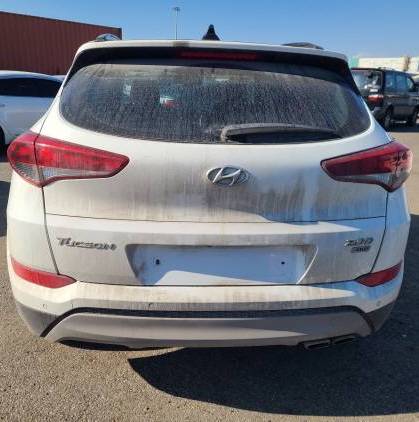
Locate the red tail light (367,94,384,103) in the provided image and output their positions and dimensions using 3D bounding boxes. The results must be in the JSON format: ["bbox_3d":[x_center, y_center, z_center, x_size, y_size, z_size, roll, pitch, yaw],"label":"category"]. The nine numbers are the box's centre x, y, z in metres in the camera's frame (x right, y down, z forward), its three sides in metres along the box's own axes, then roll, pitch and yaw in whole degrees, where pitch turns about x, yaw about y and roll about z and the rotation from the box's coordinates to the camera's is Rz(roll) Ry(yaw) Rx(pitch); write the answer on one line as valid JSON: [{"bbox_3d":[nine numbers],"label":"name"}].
[{"bbox_3d":[5.224,-3.540,13.334,0.420,0.240,0.220,15,21,35],"label":"red tail light"}]

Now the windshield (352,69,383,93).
[{"bbox_3d":[4.848,-4.206,13.604,1.350,0.620,0.150,15,11,35],"label":"windshield"}]

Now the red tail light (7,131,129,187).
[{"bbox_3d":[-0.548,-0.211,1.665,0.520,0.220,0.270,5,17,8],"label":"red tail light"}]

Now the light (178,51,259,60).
[{"bbox_3d":[0.045,-0.667,1.815,0.350,0.035,0.040,1,17,-6],"label":"light"}]

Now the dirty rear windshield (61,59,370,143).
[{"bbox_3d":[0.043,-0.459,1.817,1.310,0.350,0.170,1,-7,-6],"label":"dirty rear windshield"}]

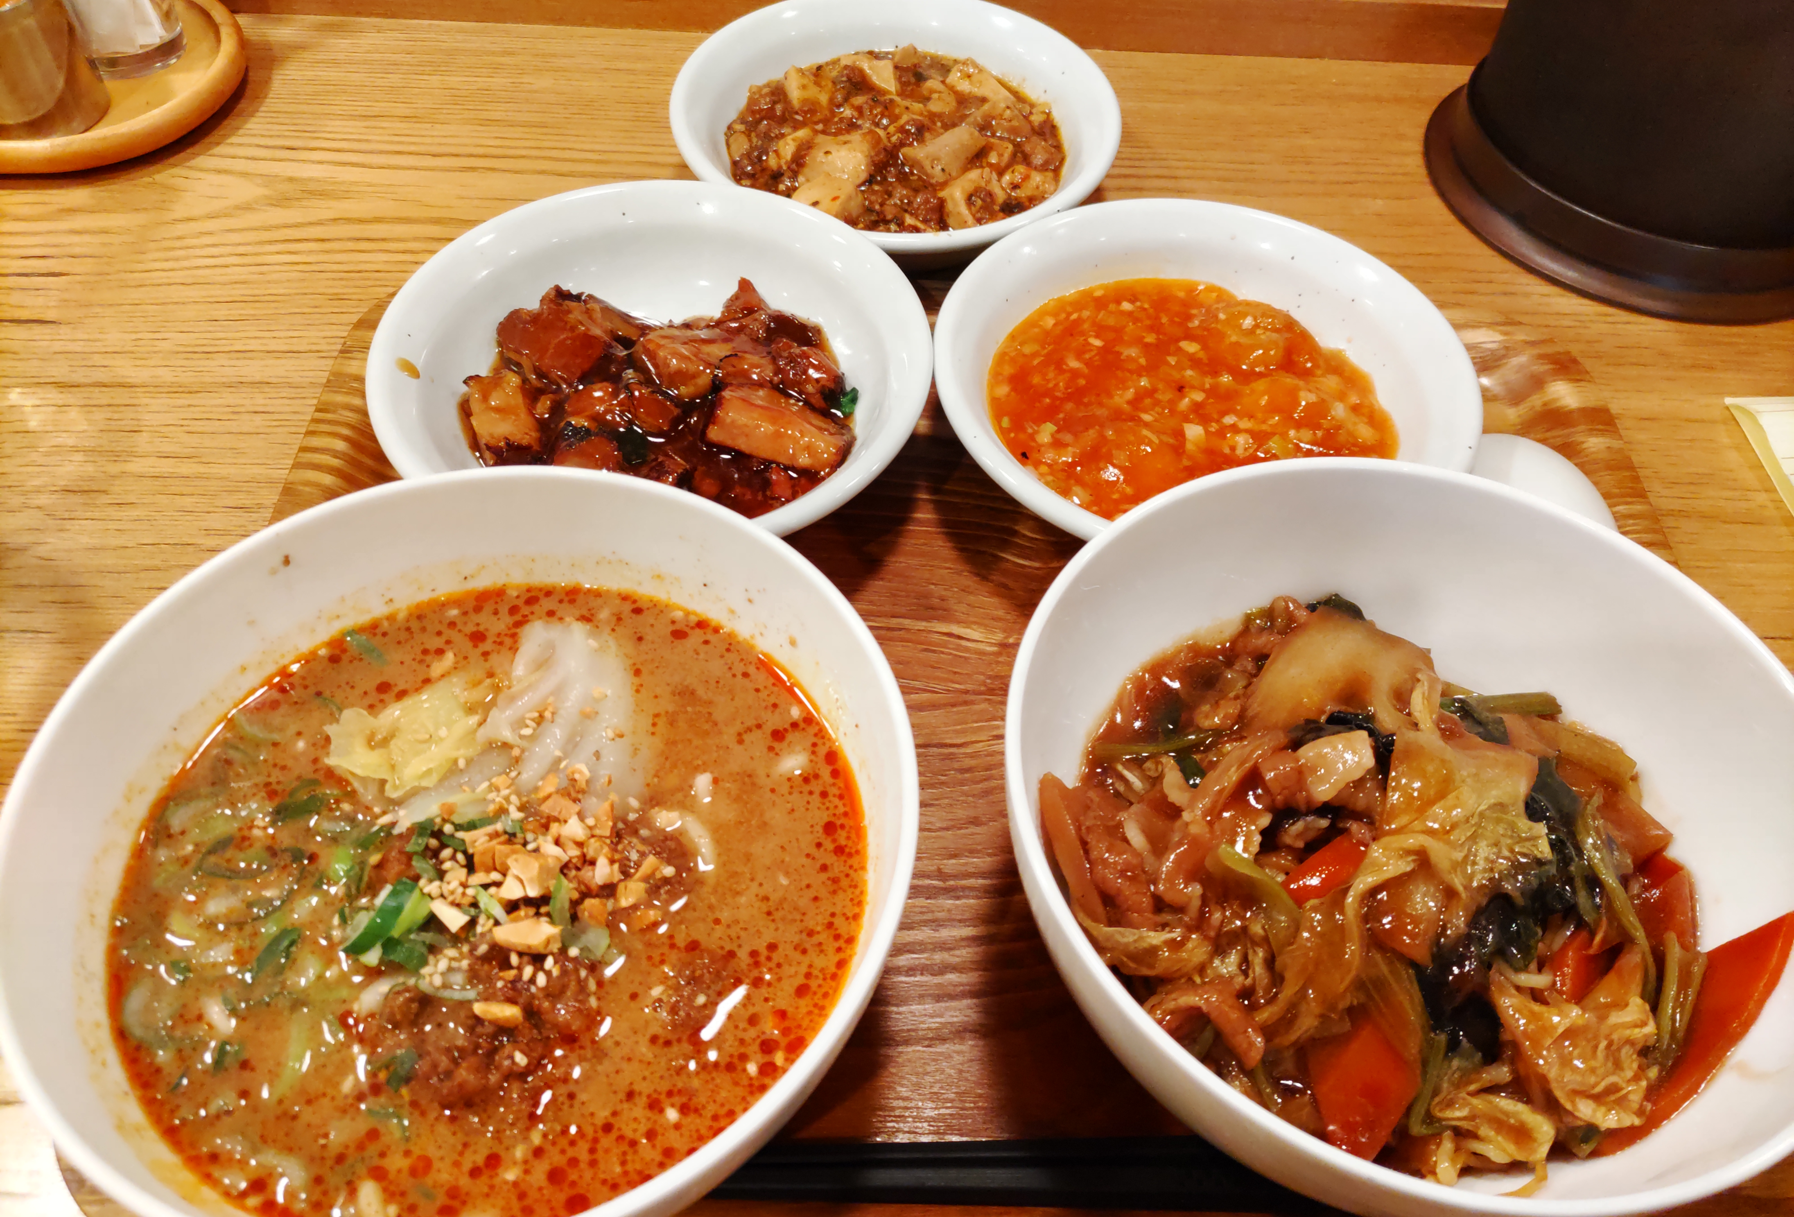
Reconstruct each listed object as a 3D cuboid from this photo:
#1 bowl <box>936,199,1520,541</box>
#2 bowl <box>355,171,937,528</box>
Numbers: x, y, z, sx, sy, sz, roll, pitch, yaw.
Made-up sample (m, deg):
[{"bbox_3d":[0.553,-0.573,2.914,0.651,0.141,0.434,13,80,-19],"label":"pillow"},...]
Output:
[{"bbox_3d":[0.087,-0.057,0.401,0.155,0.045,0.155,1,53,-2],"label":"bowl"},{"bbox_3d":[-0.068,-0.061,0.394,0.155,0.045,0.155,1,53,-2],"label":"bowl"}]

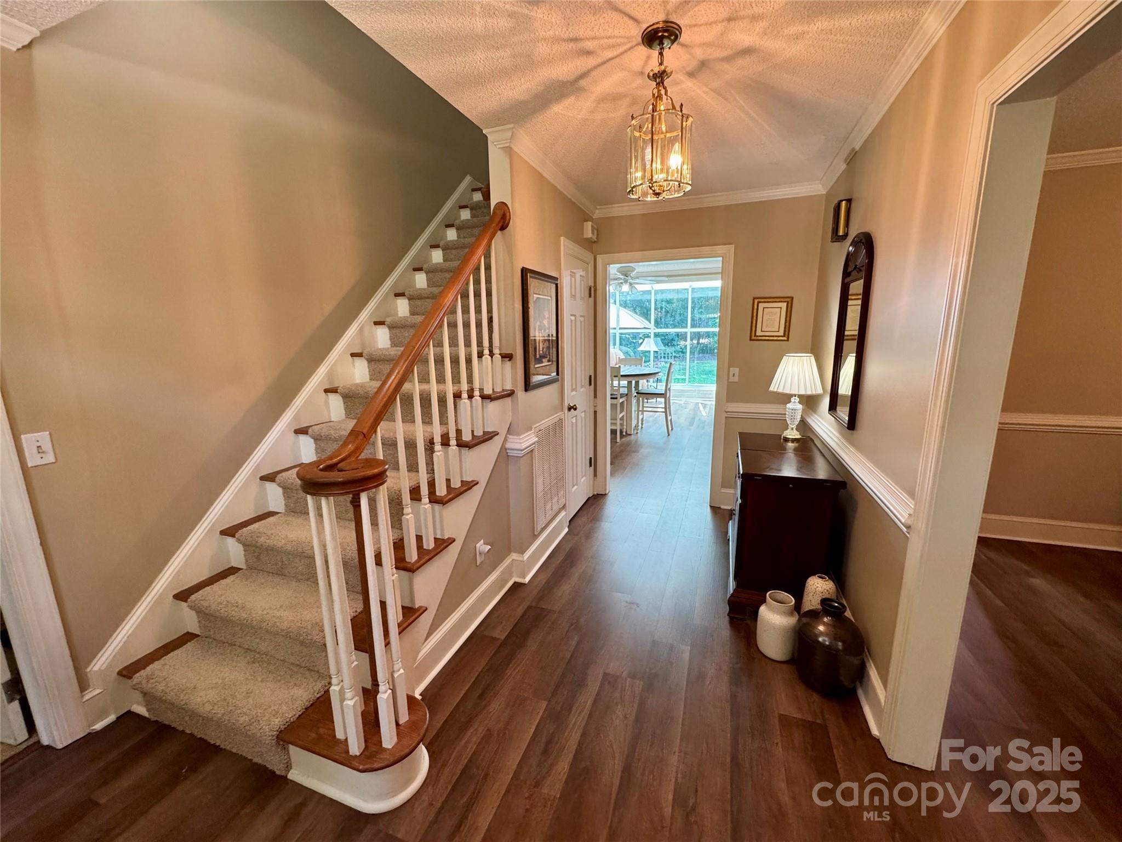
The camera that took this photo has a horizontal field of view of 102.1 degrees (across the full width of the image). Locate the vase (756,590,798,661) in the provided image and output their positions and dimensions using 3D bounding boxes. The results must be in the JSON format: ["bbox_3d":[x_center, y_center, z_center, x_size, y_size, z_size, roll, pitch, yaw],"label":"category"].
[{"bbox_3d":[0.998,0.940,2.085,0.165,0.278,0.165,3,12,20],"label":"vase"}]

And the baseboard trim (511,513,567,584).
[{"bbox_3d":[-0.116,0.820,3.076,0.085,0.160,0.785,3,12,20],"label":"baseboard trim"}]

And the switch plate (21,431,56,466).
[{"bbox_3d":[-1.863,0.102,1.618,0.013,0.115,0.070,3,12,20],"label":"switch plate"}]

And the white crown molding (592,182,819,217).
[{"bbox_3d":[1.066,-1.679,3.459,1.689,0.076,0.052,3,12,20],"label":"white crown molding"}]

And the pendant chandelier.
[{"bbox_3d":[0.348,-1.062,1.590,0.230,0.510,0.230,3,12,20],"label":"pendant chandelier"}]

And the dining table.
[{"bbox_3d":[0.846,-0.297,6.825,1.250,0.900,1.250,3,12,20],"label":"dining table"}]

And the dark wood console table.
[{"bbox_3d":[1.244,0.571,2.637,0.474,0.805,0.915,3,12,20],"label":"dark wood console table"}]

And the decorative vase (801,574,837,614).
[{"bbox_3d":[1.210,0.895,2.128,0.155,0.345,0.155,3,12,20],"label":"decorative vase"}]

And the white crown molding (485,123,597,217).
[{"bbox_3d":[-0.033,-1.576,3.030,0.175,0.076,1.624,3,12,20],"label":"white crown molding"}]

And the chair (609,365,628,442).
[{"bbox_3d":[0.648,-0.268,6.297,0.465,1.030,0.530,3,12,20],"label":"chair"}]

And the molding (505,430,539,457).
[{"bbox_3d":[-0.230,0.119,2.627,0.110,0.120,0.235,3,12,20],"label":"molding"}]

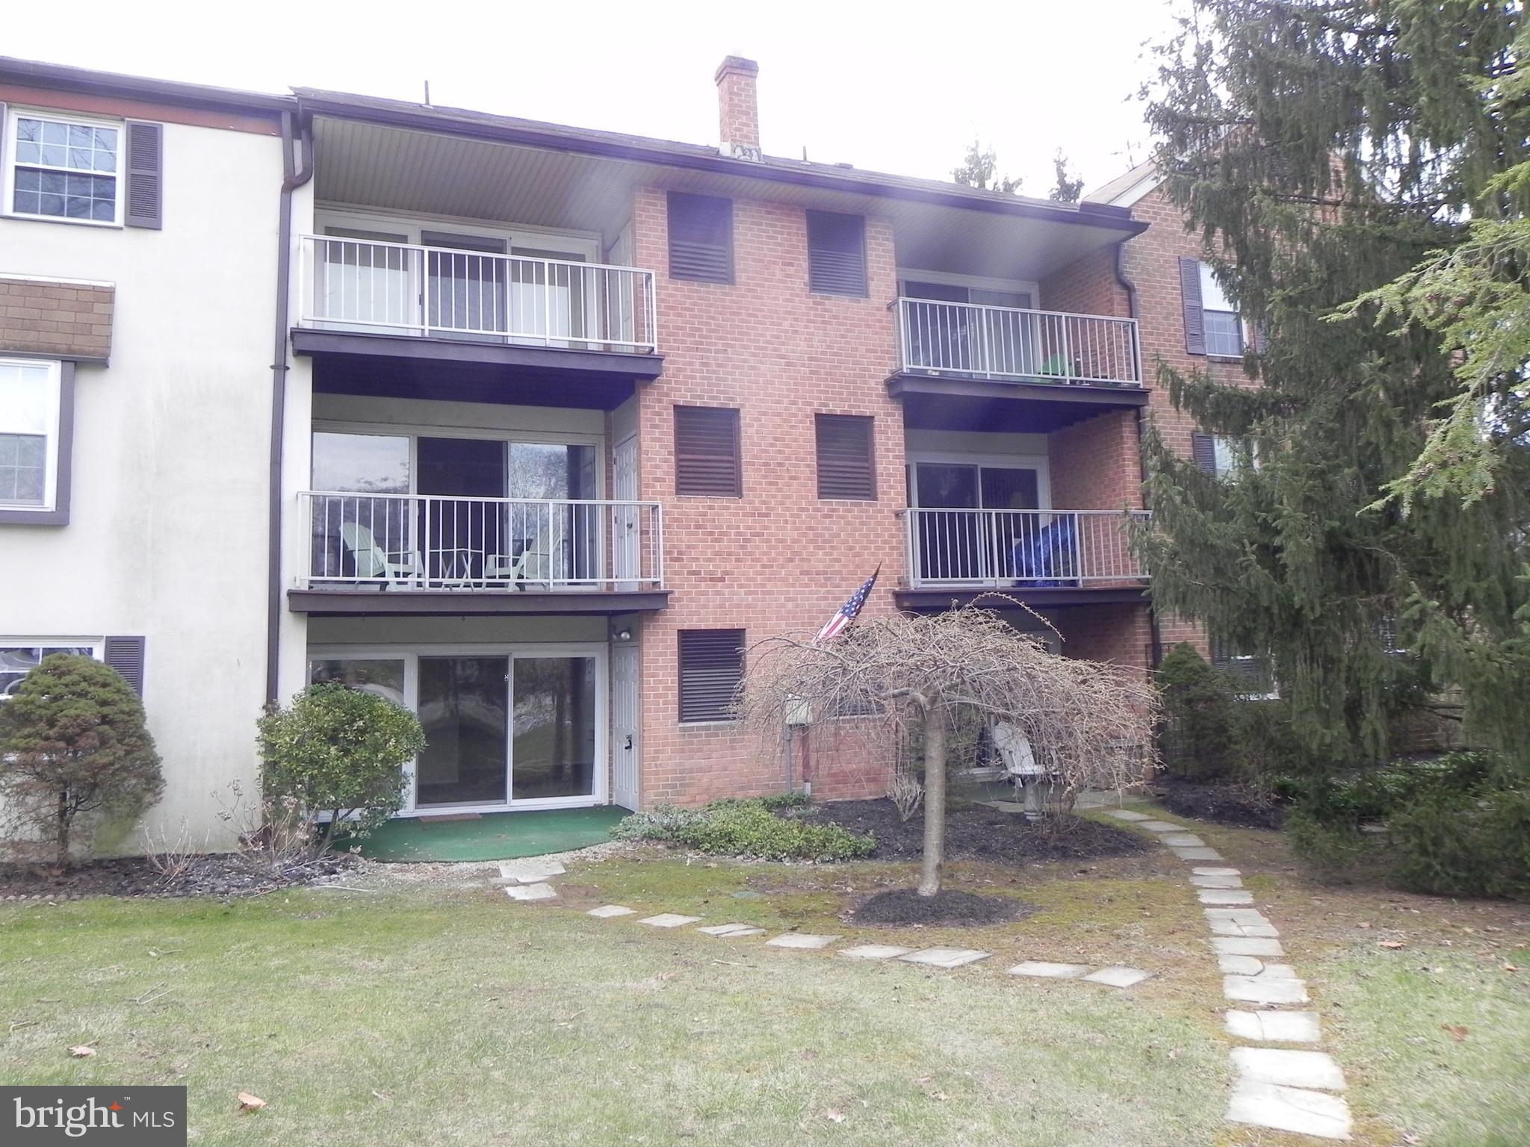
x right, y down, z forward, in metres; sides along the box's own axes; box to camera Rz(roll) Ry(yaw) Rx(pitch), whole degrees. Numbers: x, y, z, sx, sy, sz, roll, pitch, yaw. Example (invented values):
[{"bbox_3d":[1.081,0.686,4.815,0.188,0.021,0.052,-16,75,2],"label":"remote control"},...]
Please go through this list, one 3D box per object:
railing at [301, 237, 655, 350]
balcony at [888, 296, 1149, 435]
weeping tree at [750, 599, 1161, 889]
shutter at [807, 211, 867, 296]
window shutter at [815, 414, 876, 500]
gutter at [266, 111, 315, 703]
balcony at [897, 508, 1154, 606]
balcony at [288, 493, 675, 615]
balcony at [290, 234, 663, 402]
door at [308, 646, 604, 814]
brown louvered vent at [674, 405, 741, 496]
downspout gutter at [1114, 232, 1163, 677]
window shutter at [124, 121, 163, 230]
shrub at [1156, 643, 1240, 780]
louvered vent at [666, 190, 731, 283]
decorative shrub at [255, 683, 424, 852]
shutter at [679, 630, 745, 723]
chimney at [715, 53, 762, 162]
[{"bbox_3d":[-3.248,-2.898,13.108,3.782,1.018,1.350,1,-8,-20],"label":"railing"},{"bbox_3d":[3.201,-2.844,16.436,3.920,1.265,2.080,0,-6,-20],"label":"balcony"},{"bbox_3d":[1.302,1.267,8.358,2.920,2.066,2.831,1,-8,-20],"label":"weeping tree"},{"bbox_3d":[0.950,-4.208,15.153,0.840,1.130,0.080,0,-6,-20],"label":"shutter"},{"bbox_3d":[1.038,-1.486,14.882,0.840,1.115,0.080,0,-6,-20],"label":"window shutter"},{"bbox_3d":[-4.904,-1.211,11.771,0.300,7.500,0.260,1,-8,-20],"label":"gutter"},{"bbox_3d":[3.289,-0.106,16.164,3.920,1.260,2.080,0,-6,-20],"label":"balcony"},{"bbox_3d":[-3.400,-0.115,13.715,4.135,1.270,2.080,0,-6,-20],"label":"balcony"},{"bbox_3d":[-3.488,-2.869,13.989,4.135,1.300,2.080,0,-6,-20],"label":"balcony"},{"bbox_3d":[-3.608,1.857,13.605,3.584,2.003,0.140,1,-8,-20],"label":"door"},{"bbox_3d":[-0.687,-1.455,13.824,0.829,1.078,0.108,0,-4,-22],"label":"brown louvered vent"},{"bbox_3d":[5.438,-1.260,16.533,0.300,7.230,0.180,0,-6,-20],"label":"downspout gutter"},{"bbox_3d":[-6.620,-4.252,12.252,0.351,1.178,0.050,0,-6,-20],"label":"window shutter"},{"bbox_3d":[5.508,1.760,14.665,1.030,1.740,0.999,1,-8,-20],"label":"shrub"},{"bbox_3d":[-0.764,-4.052,13.915,0.815,1.083,0.080,1,-8,-20],"label":"louvered vent"},{"bbox_3d":[-3.896,1.774,10.570,1.480,1.533,1.400,1,-8,-20],"label":"decorative shrub"},{"bbox_3d":[-0.631,1.247,13.967,0.860,1.115,0.080,0,-6,-20],"label":"shutter"},{"bbox_3d":[-0.351,-6.291,15.795,0.460,1.440,0.480,1,-8,-20],"label":"chimney"}]

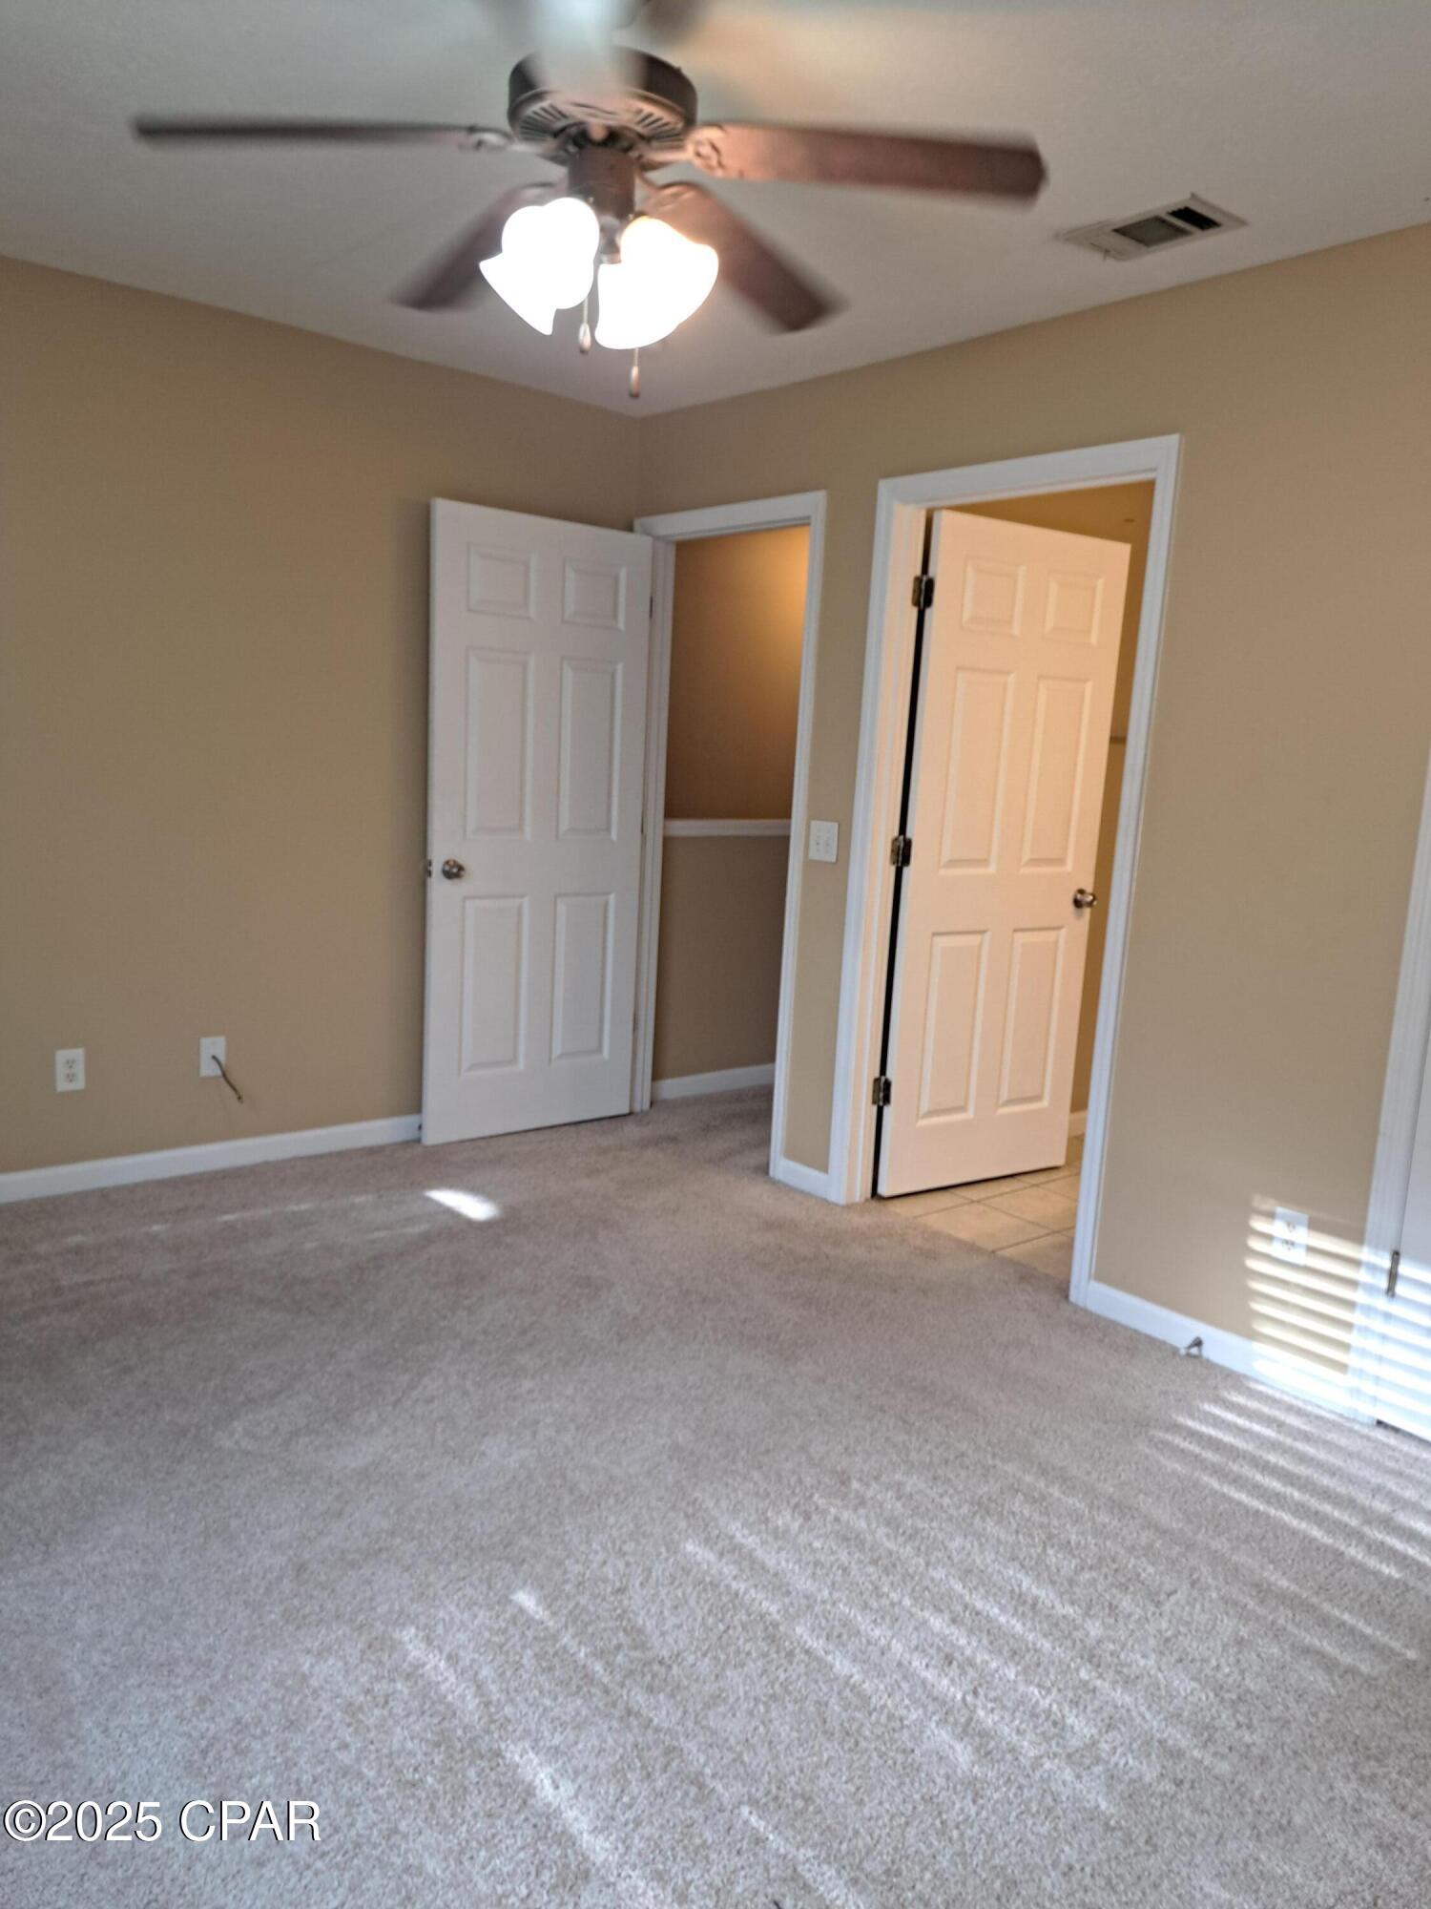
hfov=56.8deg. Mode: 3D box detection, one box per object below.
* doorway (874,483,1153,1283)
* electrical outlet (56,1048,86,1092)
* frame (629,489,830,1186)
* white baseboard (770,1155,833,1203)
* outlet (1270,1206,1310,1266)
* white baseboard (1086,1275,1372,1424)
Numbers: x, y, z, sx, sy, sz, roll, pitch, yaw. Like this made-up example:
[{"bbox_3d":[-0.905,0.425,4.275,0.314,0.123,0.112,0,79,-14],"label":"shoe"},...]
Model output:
[{"bbox_3d":[0.754,-0.180,3.558,0.120,2.018,0.790,-5,12,-40],"label":"doorway"},{"bbox_3d":[-1.796,0.324,3.686,0.072,0.115,0.010,-5,12,-40],"label":"electrical outlet"},{"bbox_3d":[0.014,-0.397,4.413,0.130,2.092,0.937,-5,12,-40],"label":"frame"},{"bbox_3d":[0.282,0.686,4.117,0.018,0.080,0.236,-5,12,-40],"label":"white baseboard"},{"bbox_3d":[1.273,0.624,2.928,0.010,0.115,0.072,-5,12,-40],"label":"outlet"},{"bbox_3d":[1.160,0.901,3.090,0.018,0.080,0.670,-5,12,-40],"label":"white baseboard"}]

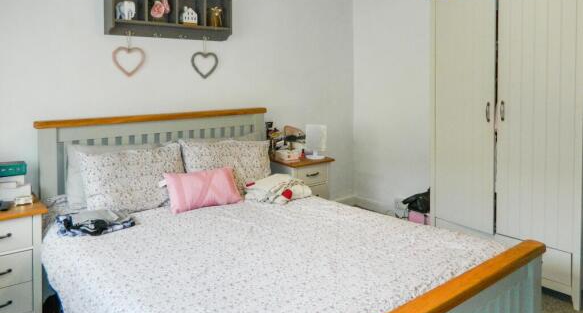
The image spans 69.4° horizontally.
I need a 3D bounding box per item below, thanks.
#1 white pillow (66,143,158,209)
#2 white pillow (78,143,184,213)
[{"bbox_3d":[-1.100,0.091,2.739,0.660,0.380,0.150,-7,-2,-38],"label":"white pillow"},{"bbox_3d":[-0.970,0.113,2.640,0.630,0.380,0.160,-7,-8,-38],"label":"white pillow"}]

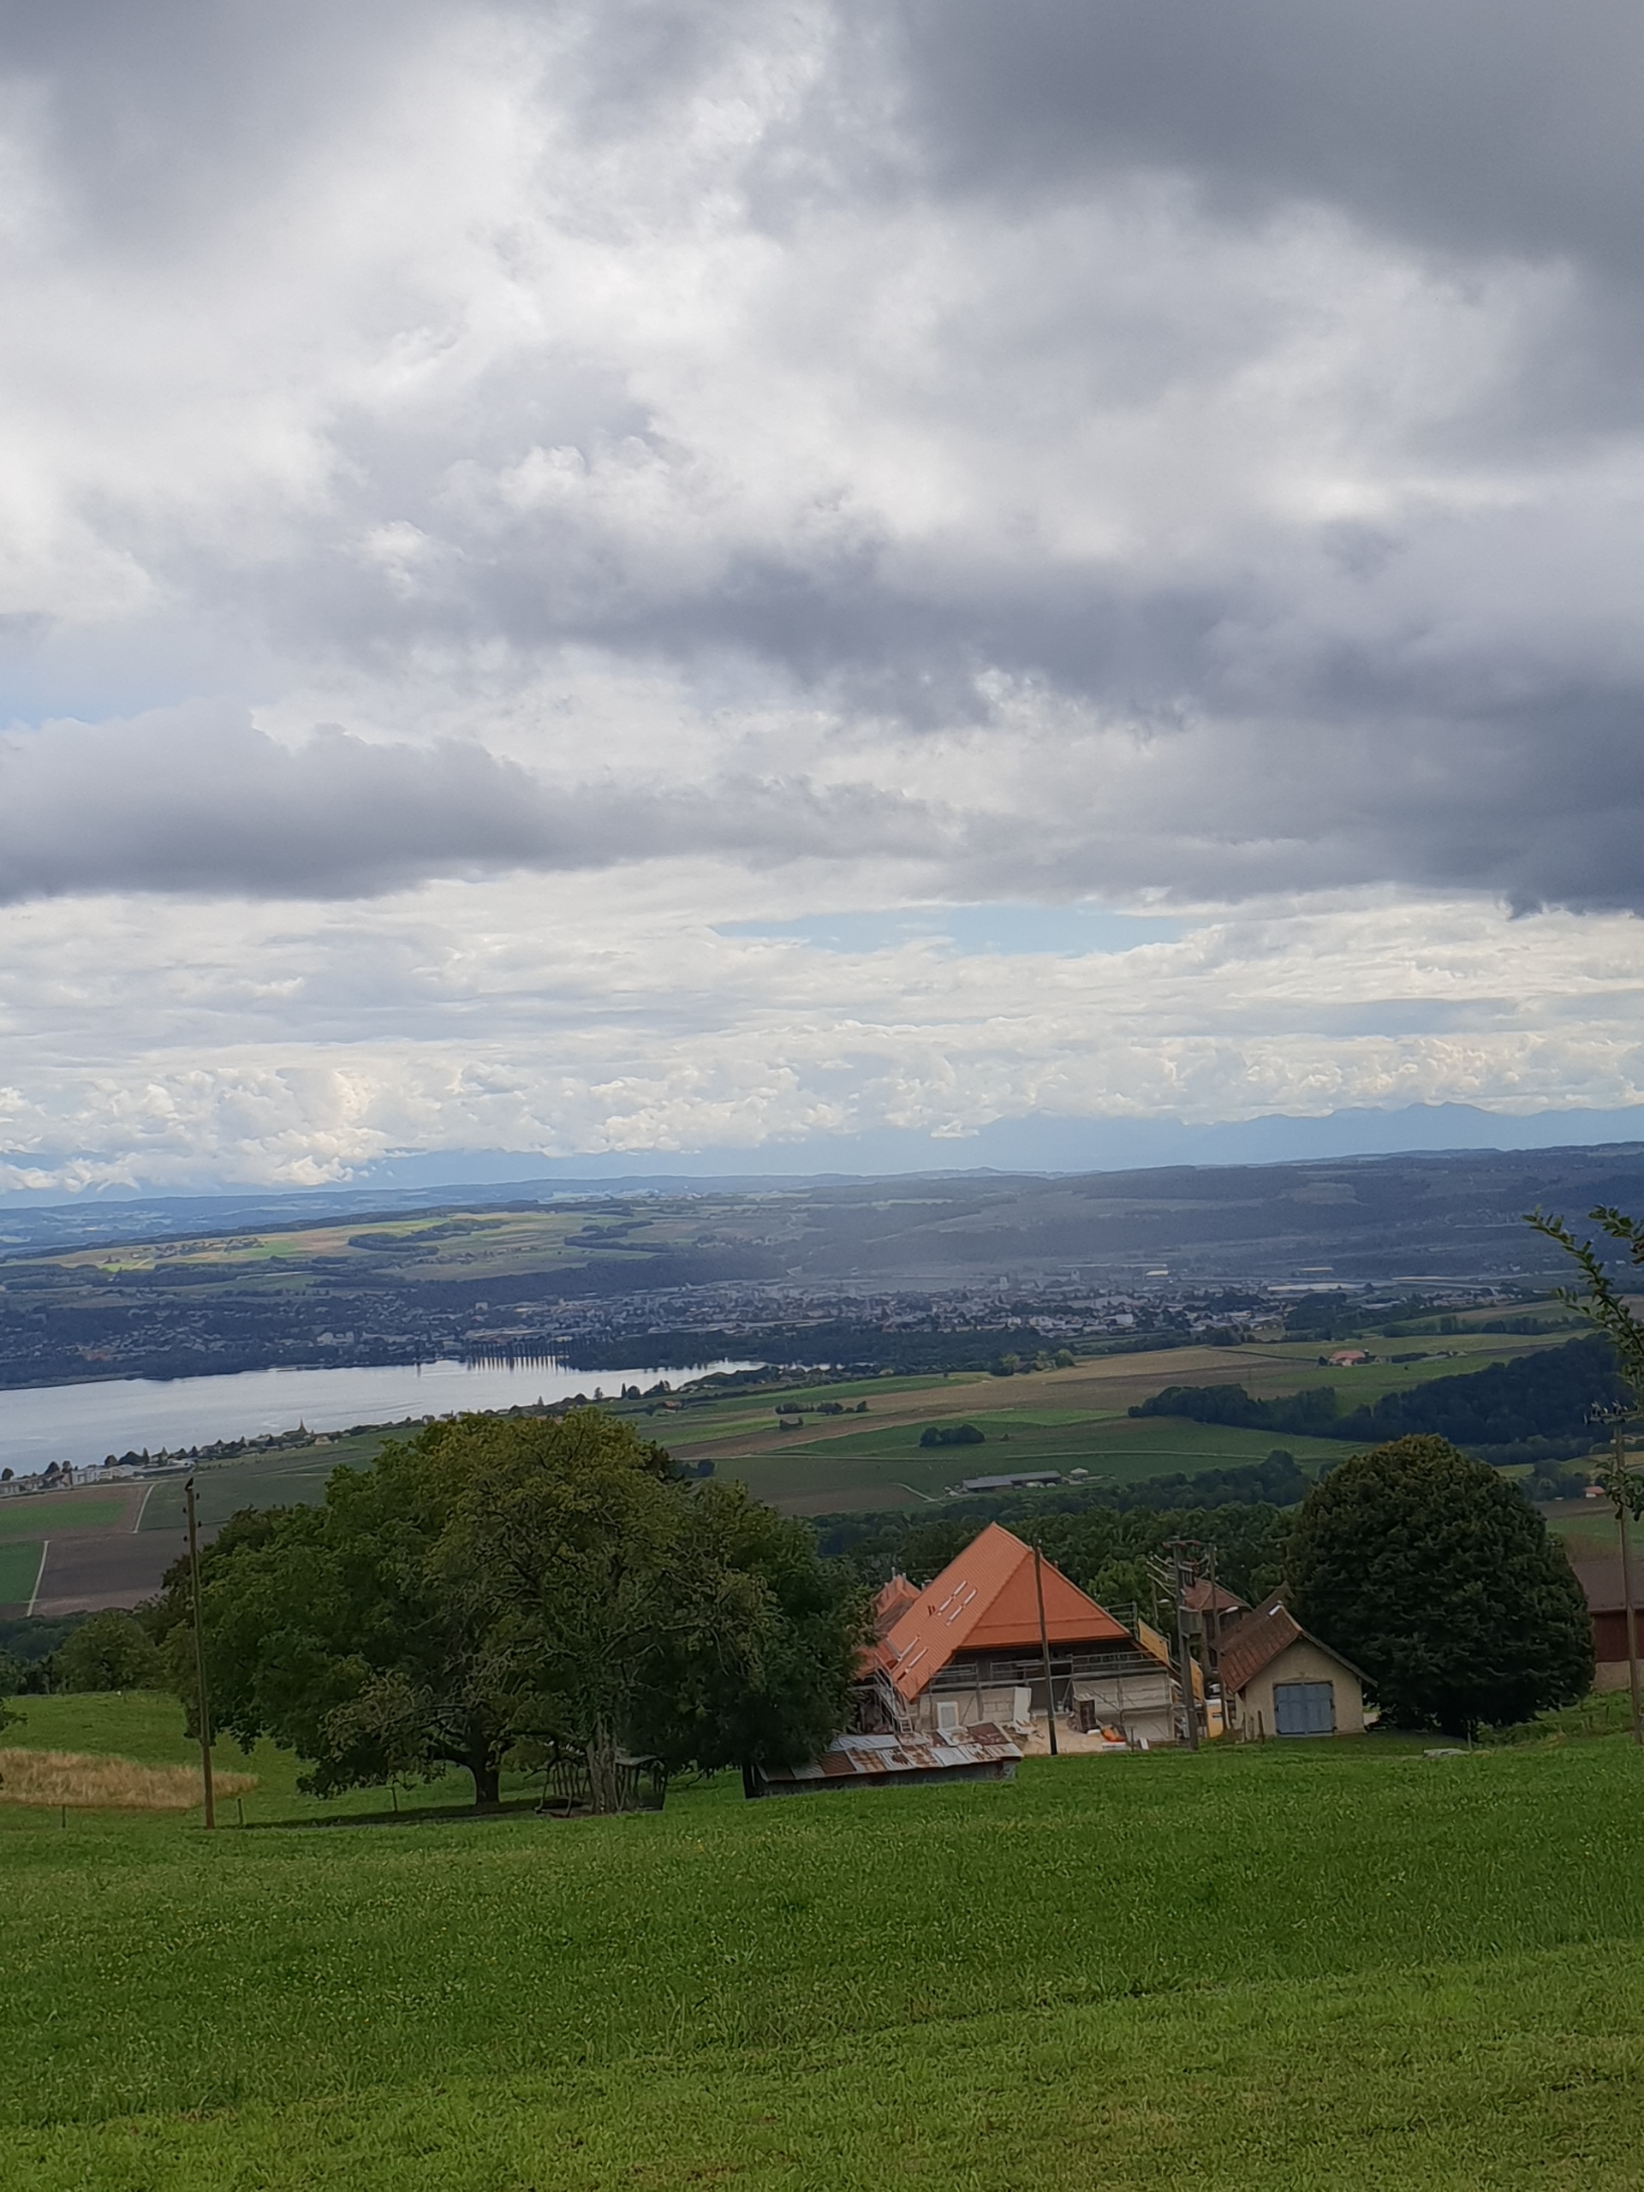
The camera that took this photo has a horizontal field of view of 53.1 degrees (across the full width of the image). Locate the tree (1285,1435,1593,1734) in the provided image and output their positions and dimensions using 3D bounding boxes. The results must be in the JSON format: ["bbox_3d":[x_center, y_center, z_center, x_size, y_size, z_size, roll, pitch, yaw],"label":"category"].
[{"bbox_3d":[31.873,25.242,85.000,15.600,15.300,15.000,-2,-2,0],"label":"tree"}]

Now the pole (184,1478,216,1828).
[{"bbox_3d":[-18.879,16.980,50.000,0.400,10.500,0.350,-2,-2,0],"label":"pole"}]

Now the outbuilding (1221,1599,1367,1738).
[{"bbox_3d":[23.475,28.637,82.579,6.700,5.000,5.500,-2,-2,5],"label":"outbuilding"}]

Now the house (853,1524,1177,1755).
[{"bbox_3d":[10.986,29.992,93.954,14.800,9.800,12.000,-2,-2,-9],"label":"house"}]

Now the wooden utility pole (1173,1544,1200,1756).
[{"bbox_3d":[17.503,26.583,79.000,0.450,9.700,0.400,-2,-2,0],"label":"wooden utility pole"}]

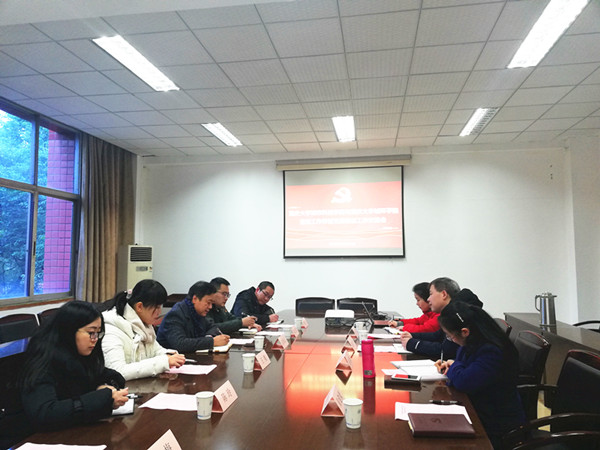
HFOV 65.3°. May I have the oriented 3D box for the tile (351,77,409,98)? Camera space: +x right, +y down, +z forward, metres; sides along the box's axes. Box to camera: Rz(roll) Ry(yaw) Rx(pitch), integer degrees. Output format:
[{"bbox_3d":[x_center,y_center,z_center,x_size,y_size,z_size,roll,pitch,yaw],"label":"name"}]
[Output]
[{"bbox_3d":[0.848,-1.482,5.043,0.600,0.020,0.600,-1,-5,9],"label":"tile"}]

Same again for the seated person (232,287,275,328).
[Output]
[{"bbox_3d":[-0.544,1.218,5.106,0.680,1.160,0.520,-3,-5,33],"label":"seated person"}]

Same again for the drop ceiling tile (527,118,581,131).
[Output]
[{"bbox_3d":[3.477,-1.381,6.441,0.600,0.020,0.600,-1,-4,9],"label":"drop ceiling tile"}]

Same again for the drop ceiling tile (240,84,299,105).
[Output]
[{"bbox_3d":[-0.339,-1.471,5.261,0.600,0.020,0.612,-1,-4,9],"label":"drop ceiling tile"}]

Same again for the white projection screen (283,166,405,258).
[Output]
[{"bbox_3d":[0.702,-0.191,7.658,1.980,1.500,0.040,-1,-4,9],"label":"white projection screen"}]

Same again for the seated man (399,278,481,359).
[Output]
[{"bbox_3d":[1.031,0.984,3.273,0.750,1.240,0.550,-1,-4,9],"label":"seated man"}]

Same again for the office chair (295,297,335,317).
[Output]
[{"bbox_3d":[0.159,1.314,5.585,0.540,0.910,0.600,-1,-4,9],"label":"office chair"}]

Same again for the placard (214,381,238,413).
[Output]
[{"bbox_3d":[-0.337,0.749,2.042,0.081,0.068,0.215,-1,-5,9],"label":"placard"}]

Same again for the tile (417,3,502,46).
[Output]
[{"bbox_3d":[1.249,-1.591,3.751,0.600,0.020,0.600,-1,-5,9],"label":"tile"}]

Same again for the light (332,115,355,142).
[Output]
[{"bbox_3d":[0.644,-1.371,6.613,0.300,0.080,1.200,-1,-5,9],"label":"light"}]

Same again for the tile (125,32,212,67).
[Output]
[{"bbox_3d":[-1.100,-1.520,4.043,0.600,0.020,0.600,-1,-4,9],"label":"tile"}]

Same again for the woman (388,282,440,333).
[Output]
[{"bbox_3d":[1.086,1.101,4.100,0.630,1.200,0.470,-1,-5,9],"label":"woman"}]

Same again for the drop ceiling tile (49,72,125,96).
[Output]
[{"bbox_3d":[-2.165,-1.454,4.832,0.600,0.020,0.600,-1,-4,9],"label":"drop ceiling tile"}]

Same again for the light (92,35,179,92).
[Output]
[{"bbox_3d":[-1.487,-1.512,4.416,0.300,0.080,1.200,-1,-4,9],"label":"light"}]

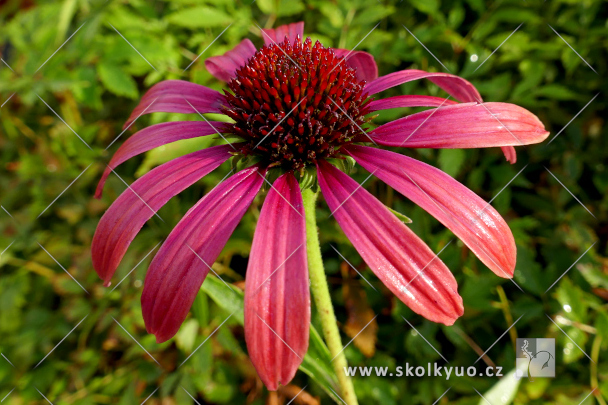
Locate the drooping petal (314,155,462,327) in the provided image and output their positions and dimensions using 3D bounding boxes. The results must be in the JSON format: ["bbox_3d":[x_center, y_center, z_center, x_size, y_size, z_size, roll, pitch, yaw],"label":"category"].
[{"bbox_3d":[0.017,0.008,0.093,0.014,0.006,0.046,-30,69,-31],"label":"drooping petal"}]

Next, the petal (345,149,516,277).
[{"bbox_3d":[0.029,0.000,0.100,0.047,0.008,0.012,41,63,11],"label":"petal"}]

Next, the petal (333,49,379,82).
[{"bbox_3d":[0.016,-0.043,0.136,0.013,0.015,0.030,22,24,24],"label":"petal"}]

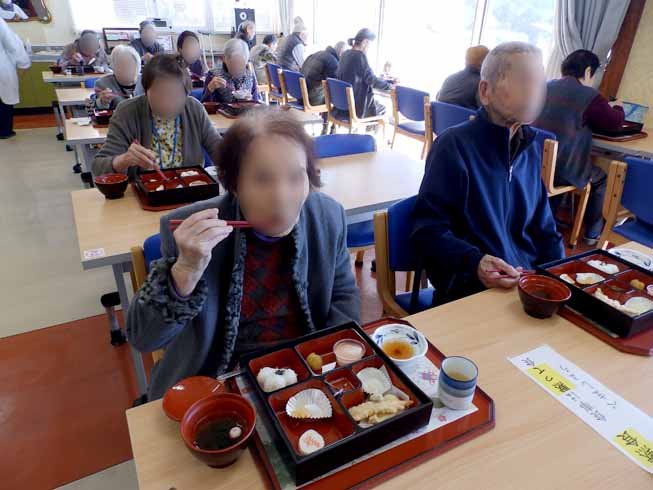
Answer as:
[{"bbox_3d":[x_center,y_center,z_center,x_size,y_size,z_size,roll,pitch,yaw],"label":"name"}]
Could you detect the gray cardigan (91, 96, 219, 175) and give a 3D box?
[{"bbox_3d":[-0.712,-0.377,1.787,0.520,0.550,0.380,-12,32,-26],"label":"gray cardigan"}]

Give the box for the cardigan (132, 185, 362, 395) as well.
[{"bbox_3d":[-0.157,0.130,1.003,0.530,0.570,0.370,-7,29,-17],"label":"cardigan"}]

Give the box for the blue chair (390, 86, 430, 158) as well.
[{"bbox_3d":[0.908,-1.039,3.878,0.540,0.790,0.490,-14,32,-26],"label":"blue chair"}]

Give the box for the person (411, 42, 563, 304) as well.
[{"bbox_3d":[0.535,0.072,1.332,0.560,1.280,0.680,-9,31,-21],"label":"person"}]

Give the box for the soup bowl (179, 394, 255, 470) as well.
[{"bbox_3d":[-0.173,0.310,0.674,0.113,0.069,0.113,1,29,-1],"label":"soup bowl"}]

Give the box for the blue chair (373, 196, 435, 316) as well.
[{"bbox_3d":[0.475,0.279,1.471,0.505,0.785,0.540,-9,31,-21],"label":"blue chair"}]

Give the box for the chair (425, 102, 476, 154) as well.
[{"bbox_3d":[1.100,-0.715,3.403,0.560,0.820,0.520,-10,30,-23],"label":"chair"}]

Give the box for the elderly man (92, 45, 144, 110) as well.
[{"bbox_3d":[-1.387,-0.895,3.142,0.480,1.140,0.660,-14,32,-26],"label":"elderly man"}]

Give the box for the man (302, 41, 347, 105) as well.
[{"bbox_3d":[0.000,-1.833,5.027,0.760,1.180,0.500,-13,32,-28],"label":"man"}]

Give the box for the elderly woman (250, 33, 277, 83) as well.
[{"bbox_3d":[-0.819,-2.588,6.379,0.760,1.180,0.480,-13,32,-28],"label":"elderly woman"}]

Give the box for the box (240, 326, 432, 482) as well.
[{"bbox_3d":[0.011,0.265,0.768,0.257,0.053,0.250,-12,31,-26],"label":"box"}]

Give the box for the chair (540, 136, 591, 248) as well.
[{"bbox_3d":[1.369,-0.399,2.830,0.560,0.820,0.520,-13,32,-28],"label":"chair"}]

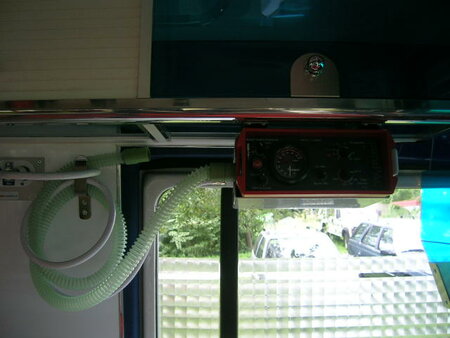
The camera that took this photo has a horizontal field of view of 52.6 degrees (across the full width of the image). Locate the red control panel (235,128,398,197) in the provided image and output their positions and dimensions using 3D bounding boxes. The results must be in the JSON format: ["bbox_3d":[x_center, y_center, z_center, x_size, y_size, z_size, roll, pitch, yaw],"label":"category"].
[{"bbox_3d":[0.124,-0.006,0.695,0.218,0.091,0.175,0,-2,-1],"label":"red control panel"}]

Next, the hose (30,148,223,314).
[{"bbox_3d":[-0.172,0.105,0.770,0.355,0.280,0.150,0,-2,0],"label":"hose"}]

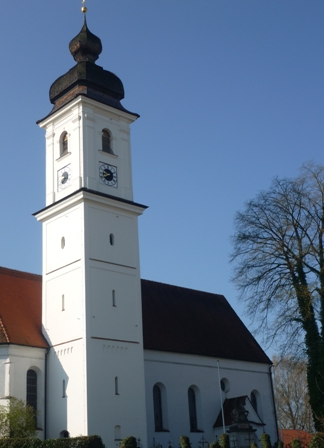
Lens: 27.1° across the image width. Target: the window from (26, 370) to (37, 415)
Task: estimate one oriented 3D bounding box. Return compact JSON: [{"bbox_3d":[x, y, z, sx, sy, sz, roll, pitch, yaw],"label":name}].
[{"bbox_3d":[-10.254,13.810,53.301,0.943,4.493,0.300,16,-28,-42],"label":"window"}]

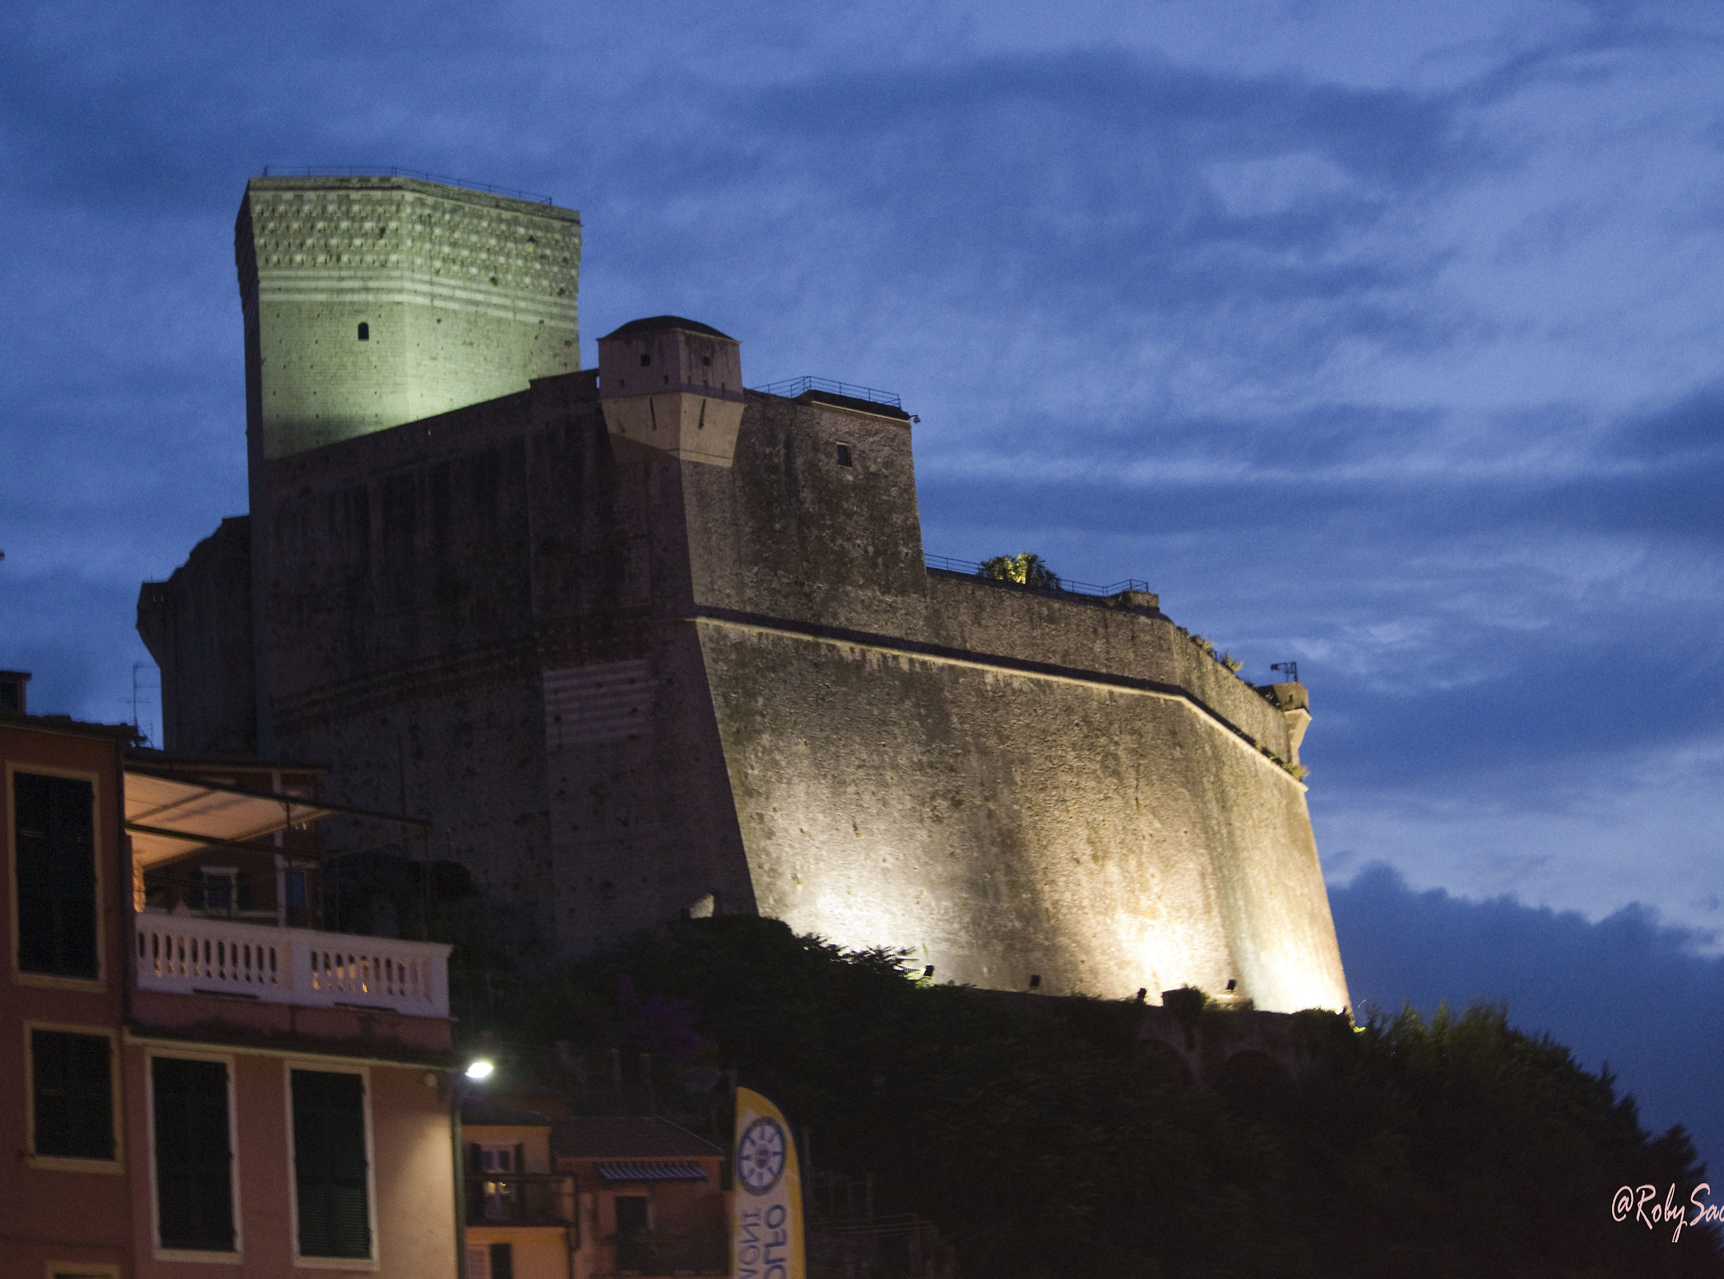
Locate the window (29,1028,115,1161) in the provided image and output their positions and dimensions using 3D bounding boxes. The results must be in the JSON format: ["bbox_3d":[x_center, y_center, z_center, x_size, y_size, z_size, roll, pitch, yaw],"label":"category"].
[{"bbox_3d":[-9.136,5.271,50.473,1.045,1.456,0.130,9,-20,-41],"label":"window"}]

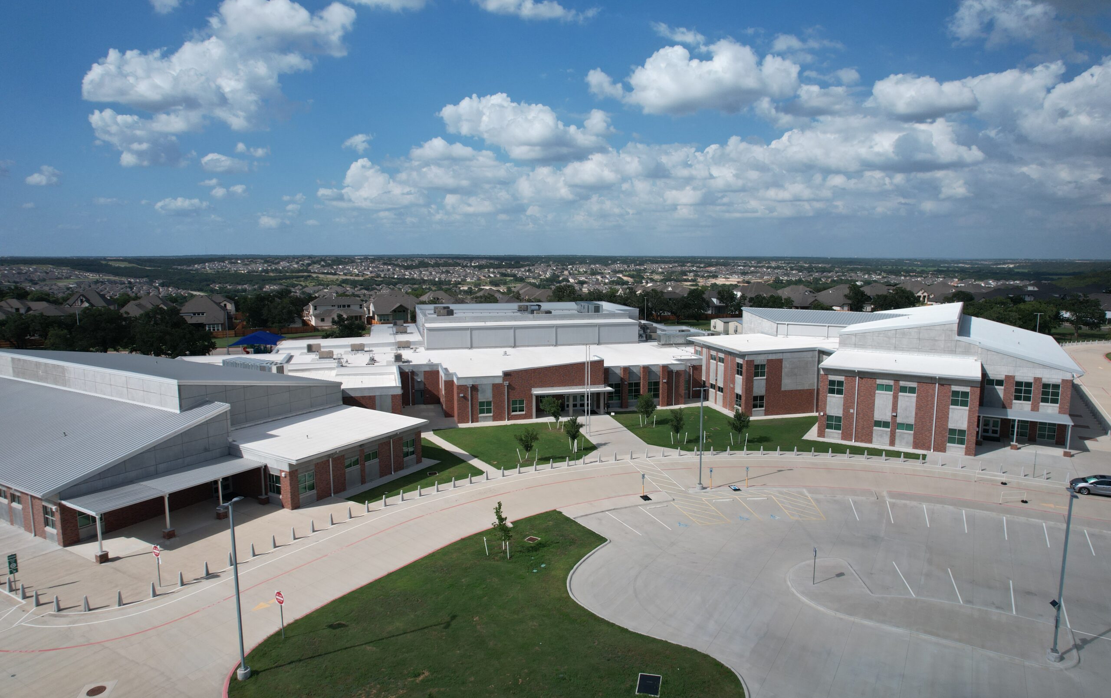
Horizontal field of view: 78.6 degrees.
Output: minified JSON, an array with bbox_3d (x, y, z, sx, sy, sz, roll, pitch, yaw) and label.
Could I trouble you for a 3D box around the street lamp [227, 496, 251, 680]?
[{"bbox_3d":[-16.689,12.683,35.690,0.720,9.850,1.620,3,9,23],"label":"street lamp"}]

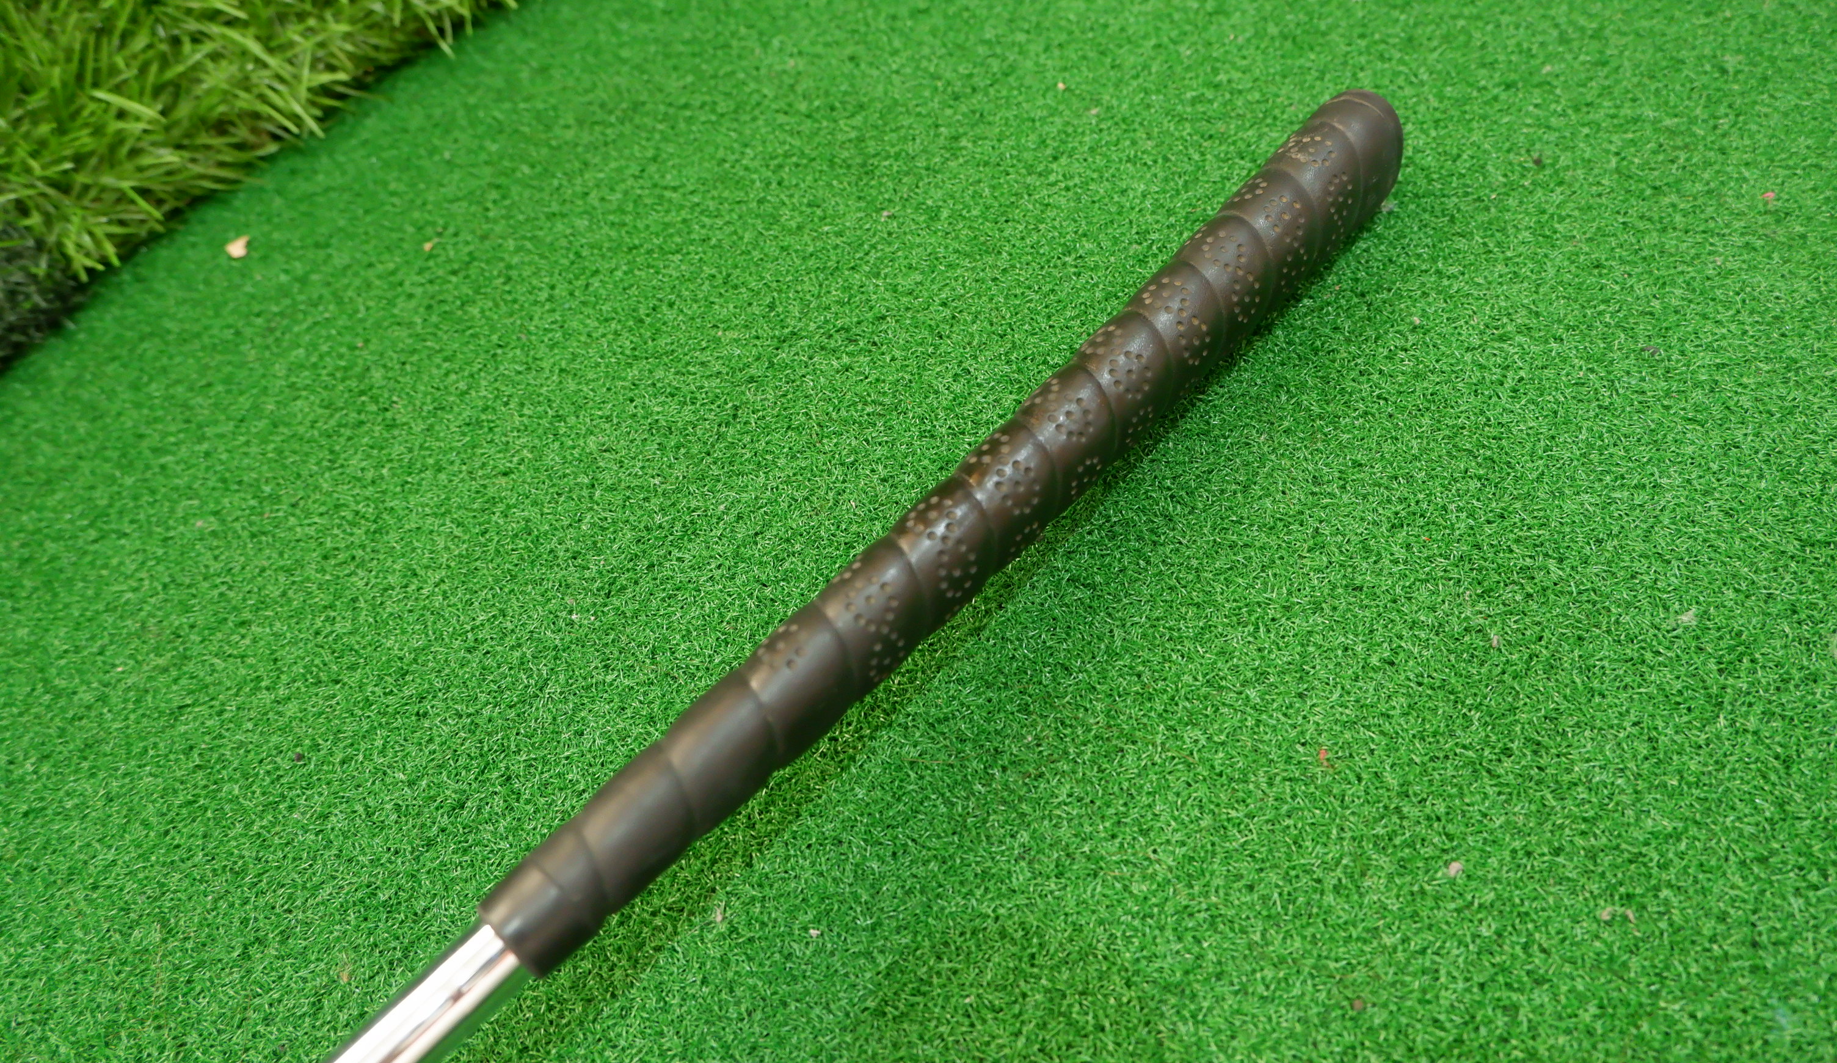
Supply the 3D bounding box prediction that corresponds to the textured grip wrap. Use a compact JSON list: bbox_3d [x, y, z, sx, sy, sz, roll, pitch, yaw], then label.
[{"bbox_3d":[0.021,-0.012,0.255,0.027,0.027,0.270,37,69,29],"label":"textured grip wrap"}]

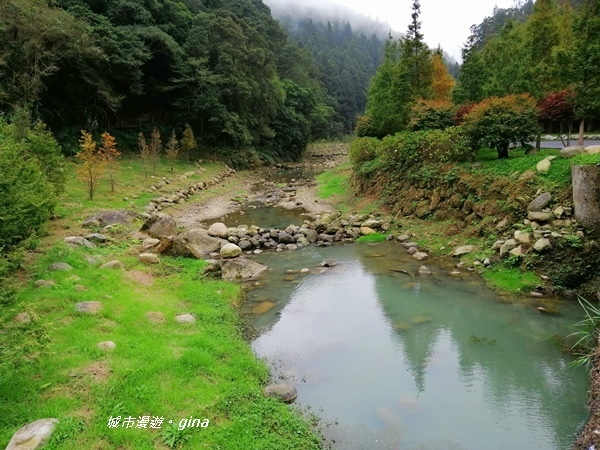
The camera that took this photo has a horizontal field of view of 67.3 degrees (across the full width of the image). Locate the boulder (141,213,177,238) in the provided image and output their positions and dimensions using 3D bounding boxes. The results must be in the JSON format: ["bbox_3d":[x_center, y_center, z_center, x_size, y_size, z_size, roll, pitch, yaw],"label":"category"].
[{"bbox_3d":[-5.649,0.016,18.000,1.350,0.900,1.100,-4,13,-17],"label":"boulder"}]

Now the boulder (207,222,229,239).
[{"bbox_3d":[-3.257,0.213,17.900,0.800,0.560,0.720,-2,13,-10],"label":"boulder"}]

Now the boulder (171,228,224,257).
[{"bbox_3d":[-3.728,0.656,16.500,1.900,0.900,1.400,-3,13,-13],"label":"boulder"}]

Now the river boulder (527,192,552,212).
[{"bbox_3d":[8.076,-0.773,15.200,0.800,0.580,0.550,7,14,28],"label":"river boulder"}]

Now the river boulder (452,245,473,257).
[{"bbox_3d":[5.905,0.928,16.300,0.700,0.300,0.480,5,13,20],"label":"river boulder"}]

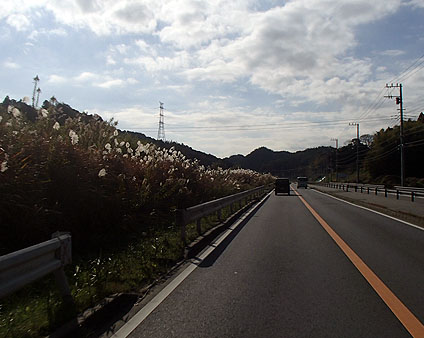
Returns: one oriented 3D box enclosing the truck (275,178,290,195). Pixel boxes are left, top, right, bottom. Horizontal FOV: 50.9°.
[{"bbox_3d":[7.550,1.868,47.347,1.500,1.830,3.500,0,-1,9],"label":"truck"}]

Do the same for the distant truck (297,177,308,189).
[{"bbox_3d":[16.165,2.476,79.892,1.800,2.150,4.800,0,-1,9],"label":"distant truck"}]

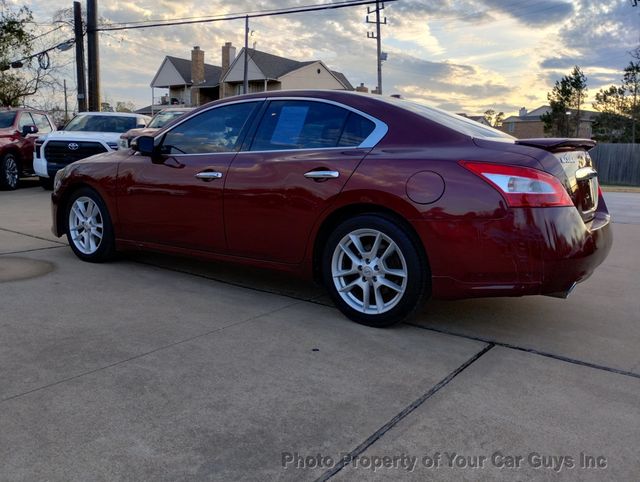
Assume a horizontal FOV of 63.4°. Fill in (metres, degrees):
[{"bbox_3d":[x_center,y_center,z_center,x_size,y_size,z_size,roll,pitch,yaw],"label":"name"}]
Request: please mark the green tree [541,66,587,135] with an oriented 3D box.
[{"bbox_3d":[17.932,-8.763,38.202,3.299,7.857,3.299,6,10,24],"label":"green tree"}]

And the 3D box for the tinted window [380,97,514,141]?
[{"bbox_3d":[0.950,-0.784,3.456,0.840,0.100,1.240,29,22,28],"label":"tinted window"}]

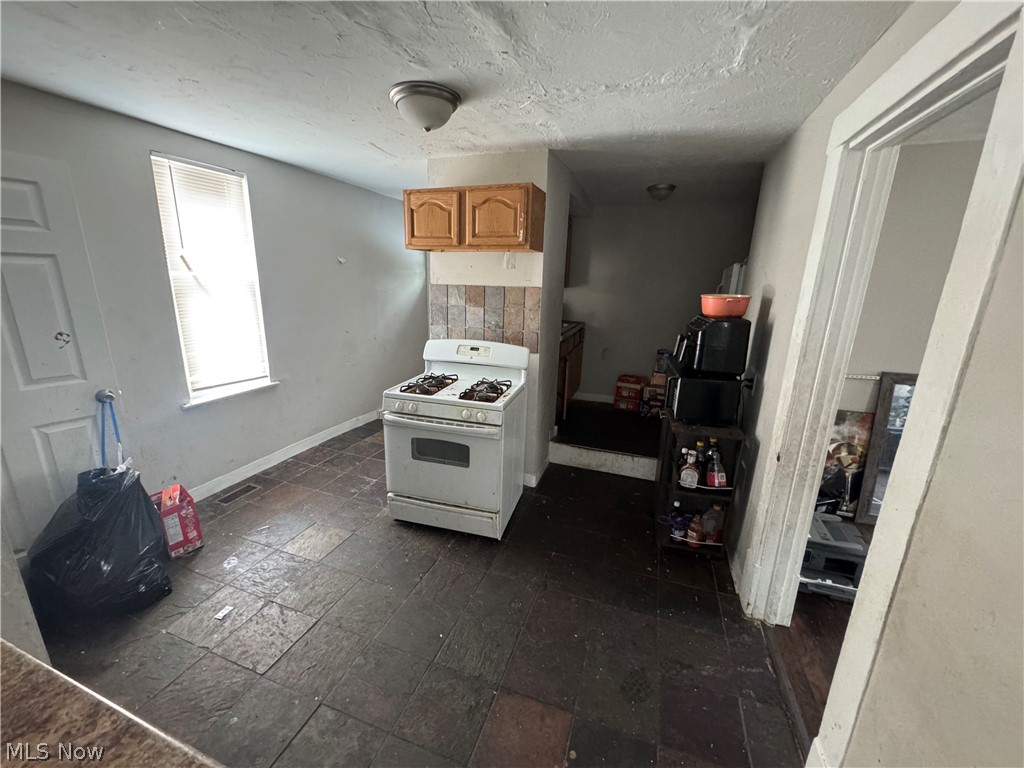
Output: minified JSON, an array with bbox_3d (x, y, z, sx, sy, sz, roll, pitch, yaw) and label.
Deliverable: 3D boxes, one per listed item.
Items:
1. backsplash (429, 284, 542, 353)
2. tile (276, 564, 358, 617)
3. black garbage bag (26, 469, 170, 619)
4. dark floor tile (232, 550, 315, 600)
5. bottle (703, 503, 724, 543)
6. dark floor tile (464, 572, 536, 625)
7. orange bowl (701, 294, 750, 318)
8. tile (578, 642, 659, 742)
[{"bbox_3d":[-0.216,-0.497,3.130,0.890,0.465,0.012,7,15,18],"label":"backsplash"},{"bbox_3d":[-1.013,1.081,2.165,0.300,0.013,0.300,6,15,18],"label":"tile"},{"bbox_3d":[-2.102,0.758,2.089,0.510,0.590,0.530,14,19,39],"label":"black garbage bag"},{"bbox_3d":[-1.307,1.049,2.280,0.302,0.010,0.302,7,16,18],"label":"dark floor tile"},{"bbox_3d":[1.241,0.849,2.557,0.115,0.268,0.110,7,16,18],"label":"bottle"},{"bbox_3d":[-0.044,1.112,2.152,0.300,0.013,0.300,6,15,18],"label":"dark floor tile"},{"bbox_3d":[1.243,-0.453,2.428,0.262,0.125,0.260,7,15,18],"label":"orange bowl"},{"bbox_3d":[0.438,1.242,1.690,0.300,0.013,0.300,6,15,18],"label":"tile"}]

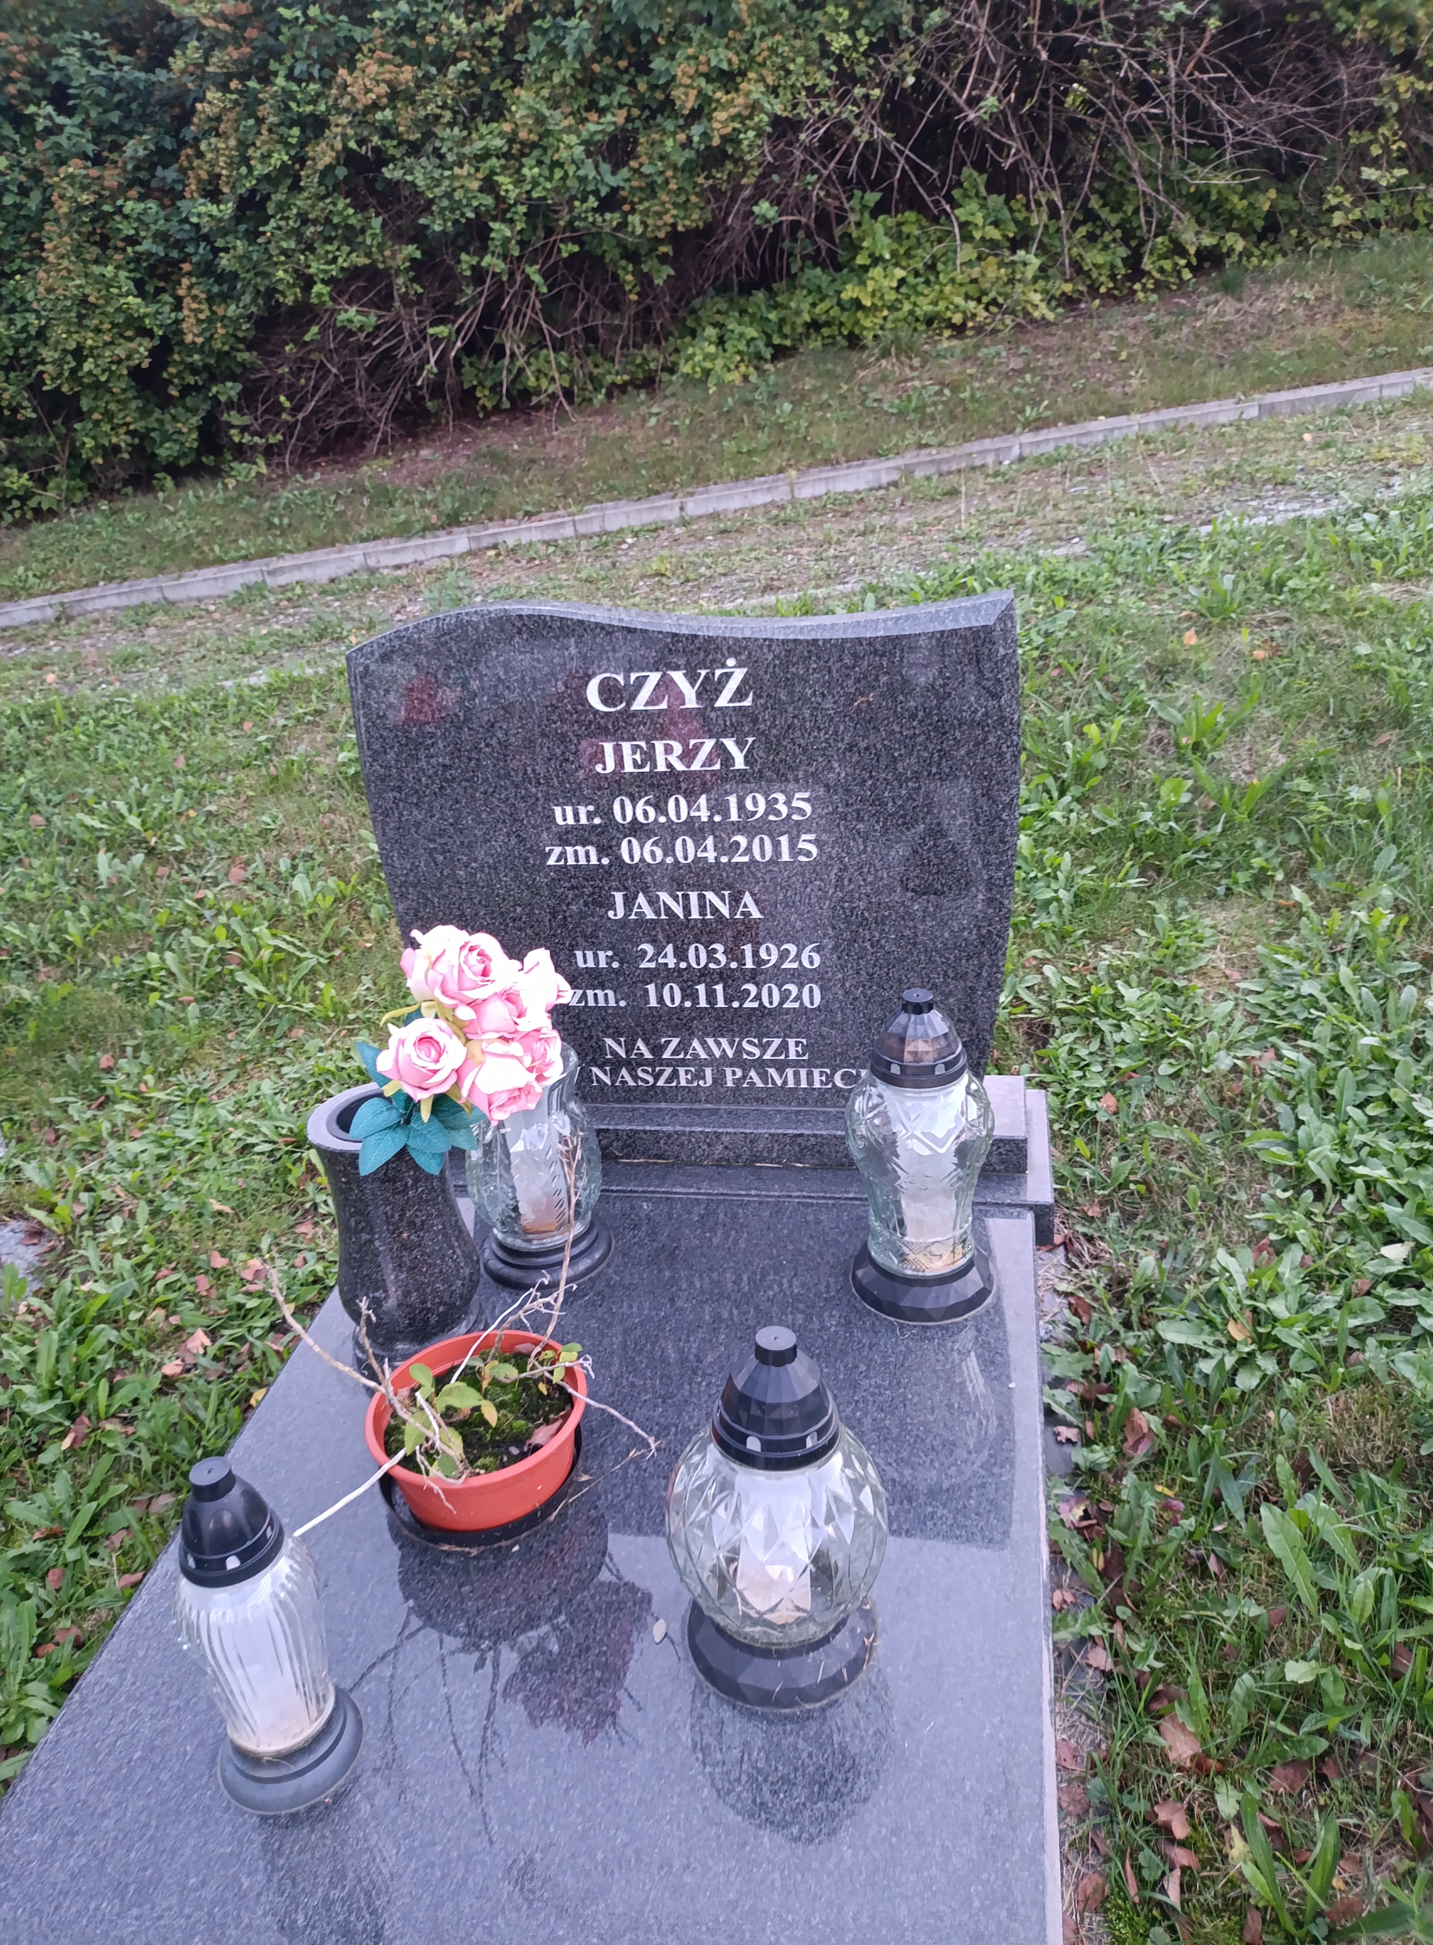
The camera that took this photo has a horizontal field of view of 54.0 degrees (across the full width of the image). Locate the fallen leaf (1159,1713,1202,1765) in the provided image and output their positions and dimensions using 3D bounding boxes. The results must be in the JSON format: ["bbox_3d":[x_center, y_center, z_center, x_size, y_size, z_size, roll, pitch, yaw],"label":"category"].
[{"bbox_3d":[0.353,0.579,1.071,0.028,0.017,0.042,-5,24,-1],"label":"fallen leaf"}]

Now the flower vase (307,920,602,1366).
[{"bbox_3d":[-0.251,0.172,1.346,0.282,0.451,0.175,0,25,11],"label":"flower vase"}]

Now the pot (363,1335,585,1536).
[{"bbox_3d":[-0.206,0.408,1.244,0.195,0.106,0.195,0,25,11],"label":"pot"}]

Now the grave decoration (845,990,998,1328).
[{"bbox_3d":[0.206,0.171,1.413,0.152,0.331,0.152,0,25,11],"label":"grave decoration"}]

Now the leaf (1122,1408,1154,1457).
[{"bbox_3d":[0.410,0.441,1.366,0.028,0.017,0.061,3,26,17],"label":"leaf"}]

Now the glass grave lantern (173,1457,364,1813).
[{"bbox_3d":[-0.321,0.446,0.976,0.105,0.270,0.105,0,25,11],"label":"glass grave lantern"}]

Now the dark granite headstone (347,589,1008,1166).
[{"bbox_3d":[-0.023,-0.125,1.639,0.730,0.609,0.083,0,25,11],"label":"dark granite headstone"}]

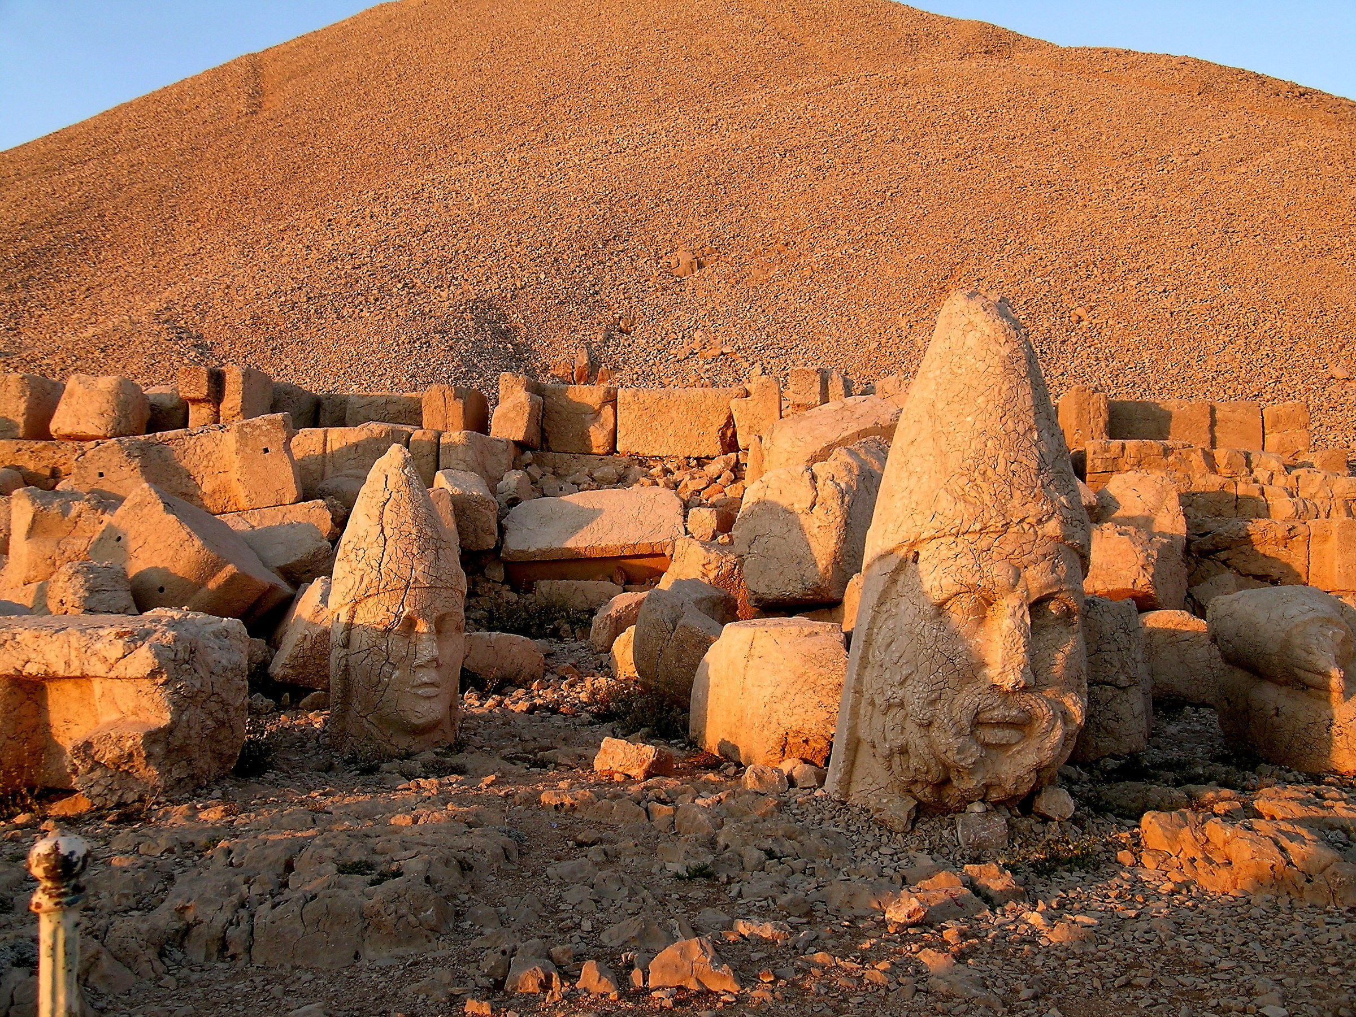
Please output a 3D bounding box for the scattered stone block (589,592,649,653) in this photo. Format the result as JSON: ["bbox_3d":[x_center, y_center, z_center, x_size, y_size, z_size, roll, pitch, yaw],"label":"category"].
[{"bbox_3d":[-0.454,0.922,11.200,0.500,0.480,0.500,0,-1,-20],"label":"scattered stone block"}]

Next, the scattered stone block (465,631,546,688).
[{"bbox_3d":[-1.615,1.365,12.400,0.800,0.480,0.500,0,-2,0],"label":"scattered stone block"}]

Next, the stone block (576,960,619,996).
[{"bbox_3d":[-0.272,1.595,4.660,0.140,0.120,0.120,0,-1,0],"label":"stone block"}]

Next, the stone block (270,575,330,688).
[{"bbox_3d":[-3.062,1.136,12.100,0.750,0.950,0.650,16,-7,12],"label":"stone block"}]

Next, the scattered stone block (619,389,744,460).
[{"bbox_3d":[0.018,-0.939,15.100,1.380,0.770,0.550,0,-1,0],"label":"scattered stone block"}]

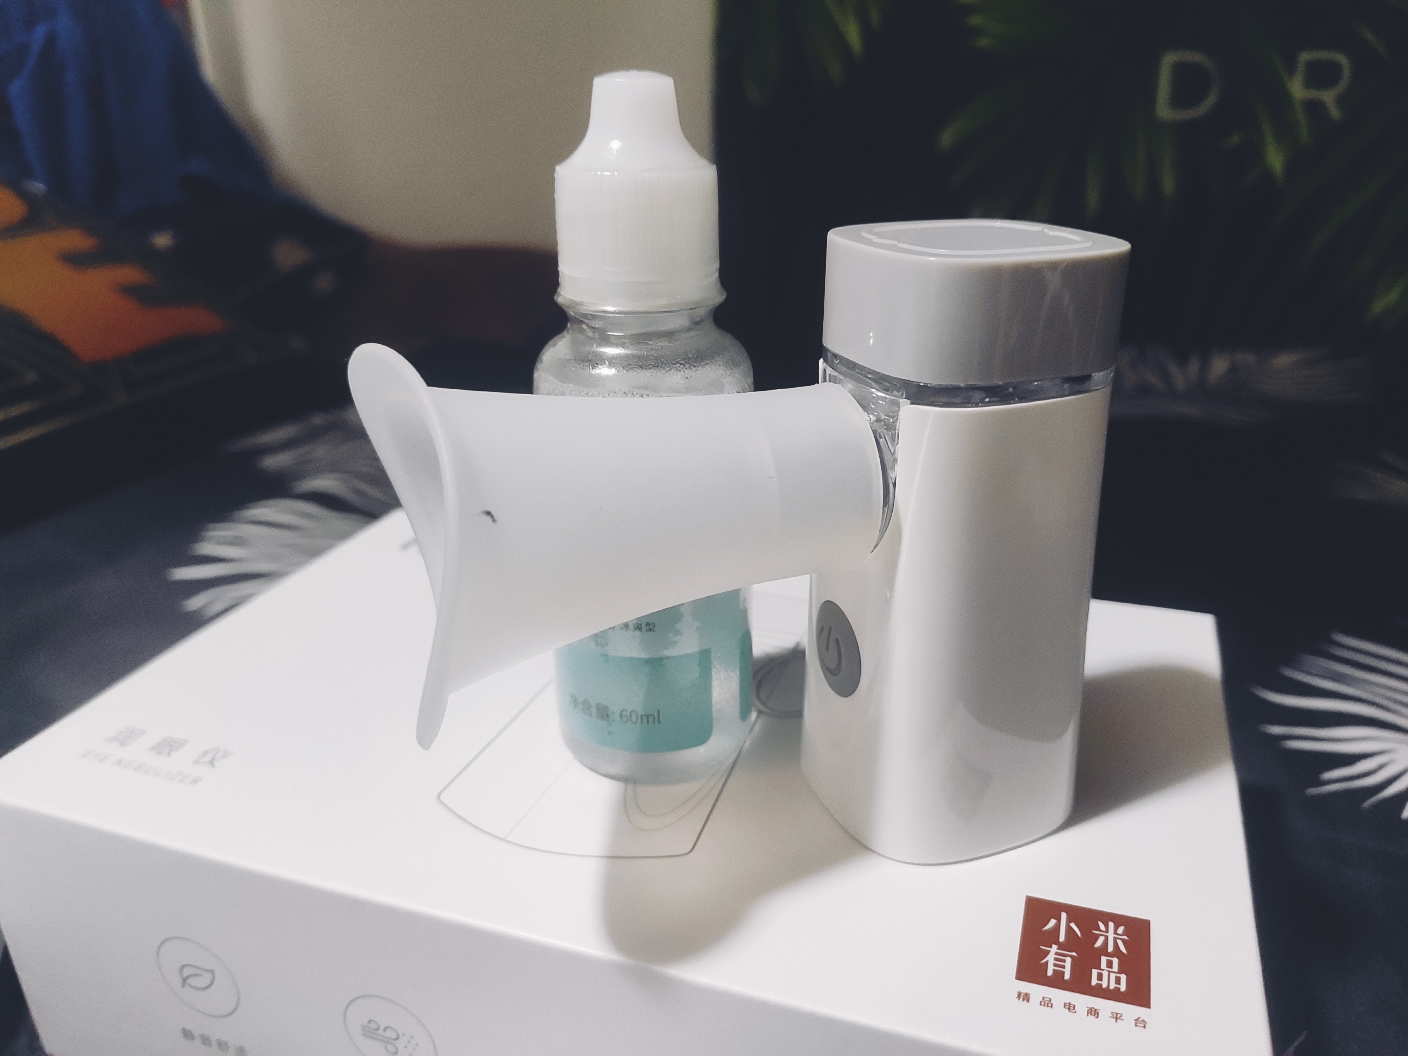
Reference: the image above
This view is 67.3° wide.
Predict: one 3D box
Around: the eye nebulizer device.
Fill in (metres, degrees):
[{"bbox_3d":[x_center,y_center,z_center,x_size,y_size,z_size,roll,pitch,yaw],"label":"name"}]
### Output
[{"bbox_3d":[0.009,0.006,0.161,0.108,0.094,0.044,-9,24,-18],"label":"eye nebulizer device"}]

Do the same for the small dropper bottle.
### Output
[{"bbox_3d":[-0.010,-0.014,0.180,0.036,0.117,0.036,-1,23,0],"label":"small dropper bottle"}]

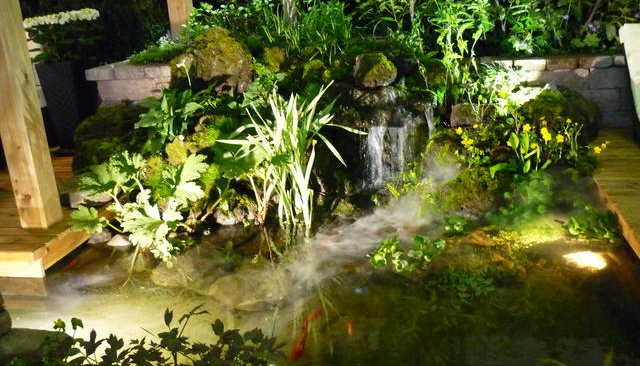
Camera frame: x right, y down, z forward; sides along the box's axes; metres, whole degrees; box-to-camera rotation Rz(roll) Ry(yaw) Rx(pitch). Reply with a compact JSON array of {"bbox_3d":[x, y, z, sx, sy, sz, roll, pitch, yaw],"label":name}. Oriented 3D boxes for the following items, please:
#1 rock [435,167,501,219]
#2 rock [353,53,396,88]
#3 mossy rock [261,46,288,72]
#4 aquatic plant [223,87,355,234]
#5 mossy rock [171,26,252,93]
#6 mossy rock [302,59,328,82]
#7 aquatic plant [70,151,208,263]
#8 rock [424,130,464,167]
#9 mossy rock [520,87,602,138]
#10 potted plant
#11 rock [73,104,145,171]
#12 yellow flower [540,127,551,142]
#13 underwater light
[{"bbox_3d":[0.809,0.052,3.348,0.330,0.227,0.278,-2,19,0],"label":"rock"},{"bbox_3d":[0.348,-0.722,3.911,0.279,0.204,0.237,-2,21,0],"label":"rock"},{"bbox_3d":[-0.327,-0.886,4.378,0.196,0.185,0.175,-2,19,0],"label":"mossy rock"},{"bbox_3d":[-0.154,-0.107,3.181,0.705,0.788,0.494,-2,21,0],"label":"aquatic plant"},{"bbox_3d":[-0.755,-0.852,4.244,0.525,0.412,0.422,-2,19,0],"label":"mossy rock"},{"bbox_3d":[-0.030,-0.739,4.008,0.171,0.137,0.145,-2,21,0],"label":"mossy rock"},{"bbox_3d":[-0.893,0.121,3.018,0.618,0.391,0.474,-2,19,0],"label":"aquatic plant"},{"bbox_3d":[0.751,-0.203,3.690,0.231,0.234,0.197,-2,21,0],"label":"rock"},{"bbox_3d":[1.663,-0.468,4.218,0.513,0.364,0.385,-2,21,0],"label":"mossy rock"},{"bbox_3d":[-1.789,-0.730,4.223,0.464,0.855,0.422,-4,19,-6],"label":"potted plant"},{"bbox_3d":[-1.359,-0.288,3.957,0.433,0.441,0.347,-2,21,0],"label":"rock"},{"bbox_3d":[1.302,-0.280,3.523,0.058,0.072,0.051,-2,19,0],"label":"yellow flower"},{"bbox_3d":[1.201,0.355,2.760,0.185,0.072,0.144,-8,20,-17],"label":"underwater light"}]

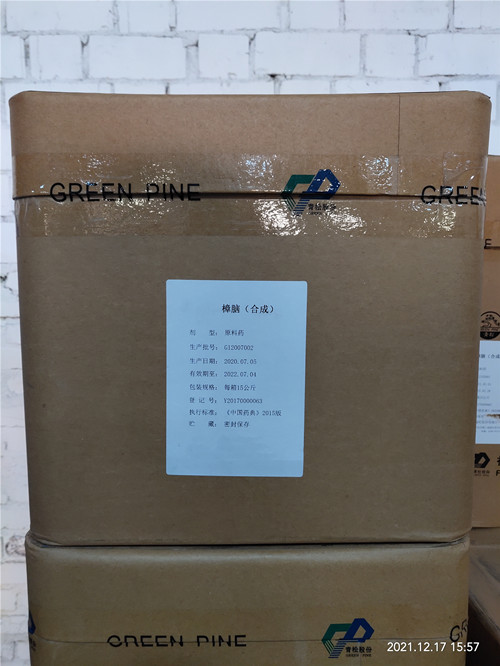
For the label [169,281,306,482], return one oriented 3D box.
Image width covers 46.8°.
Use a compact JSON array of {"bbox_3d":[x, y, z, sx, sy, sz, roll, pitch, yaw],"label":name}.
[{"bbox_3d":[-0.011,0.036,0.440,0.106,0.150,0.004,1,5,0],"label":"label"}]

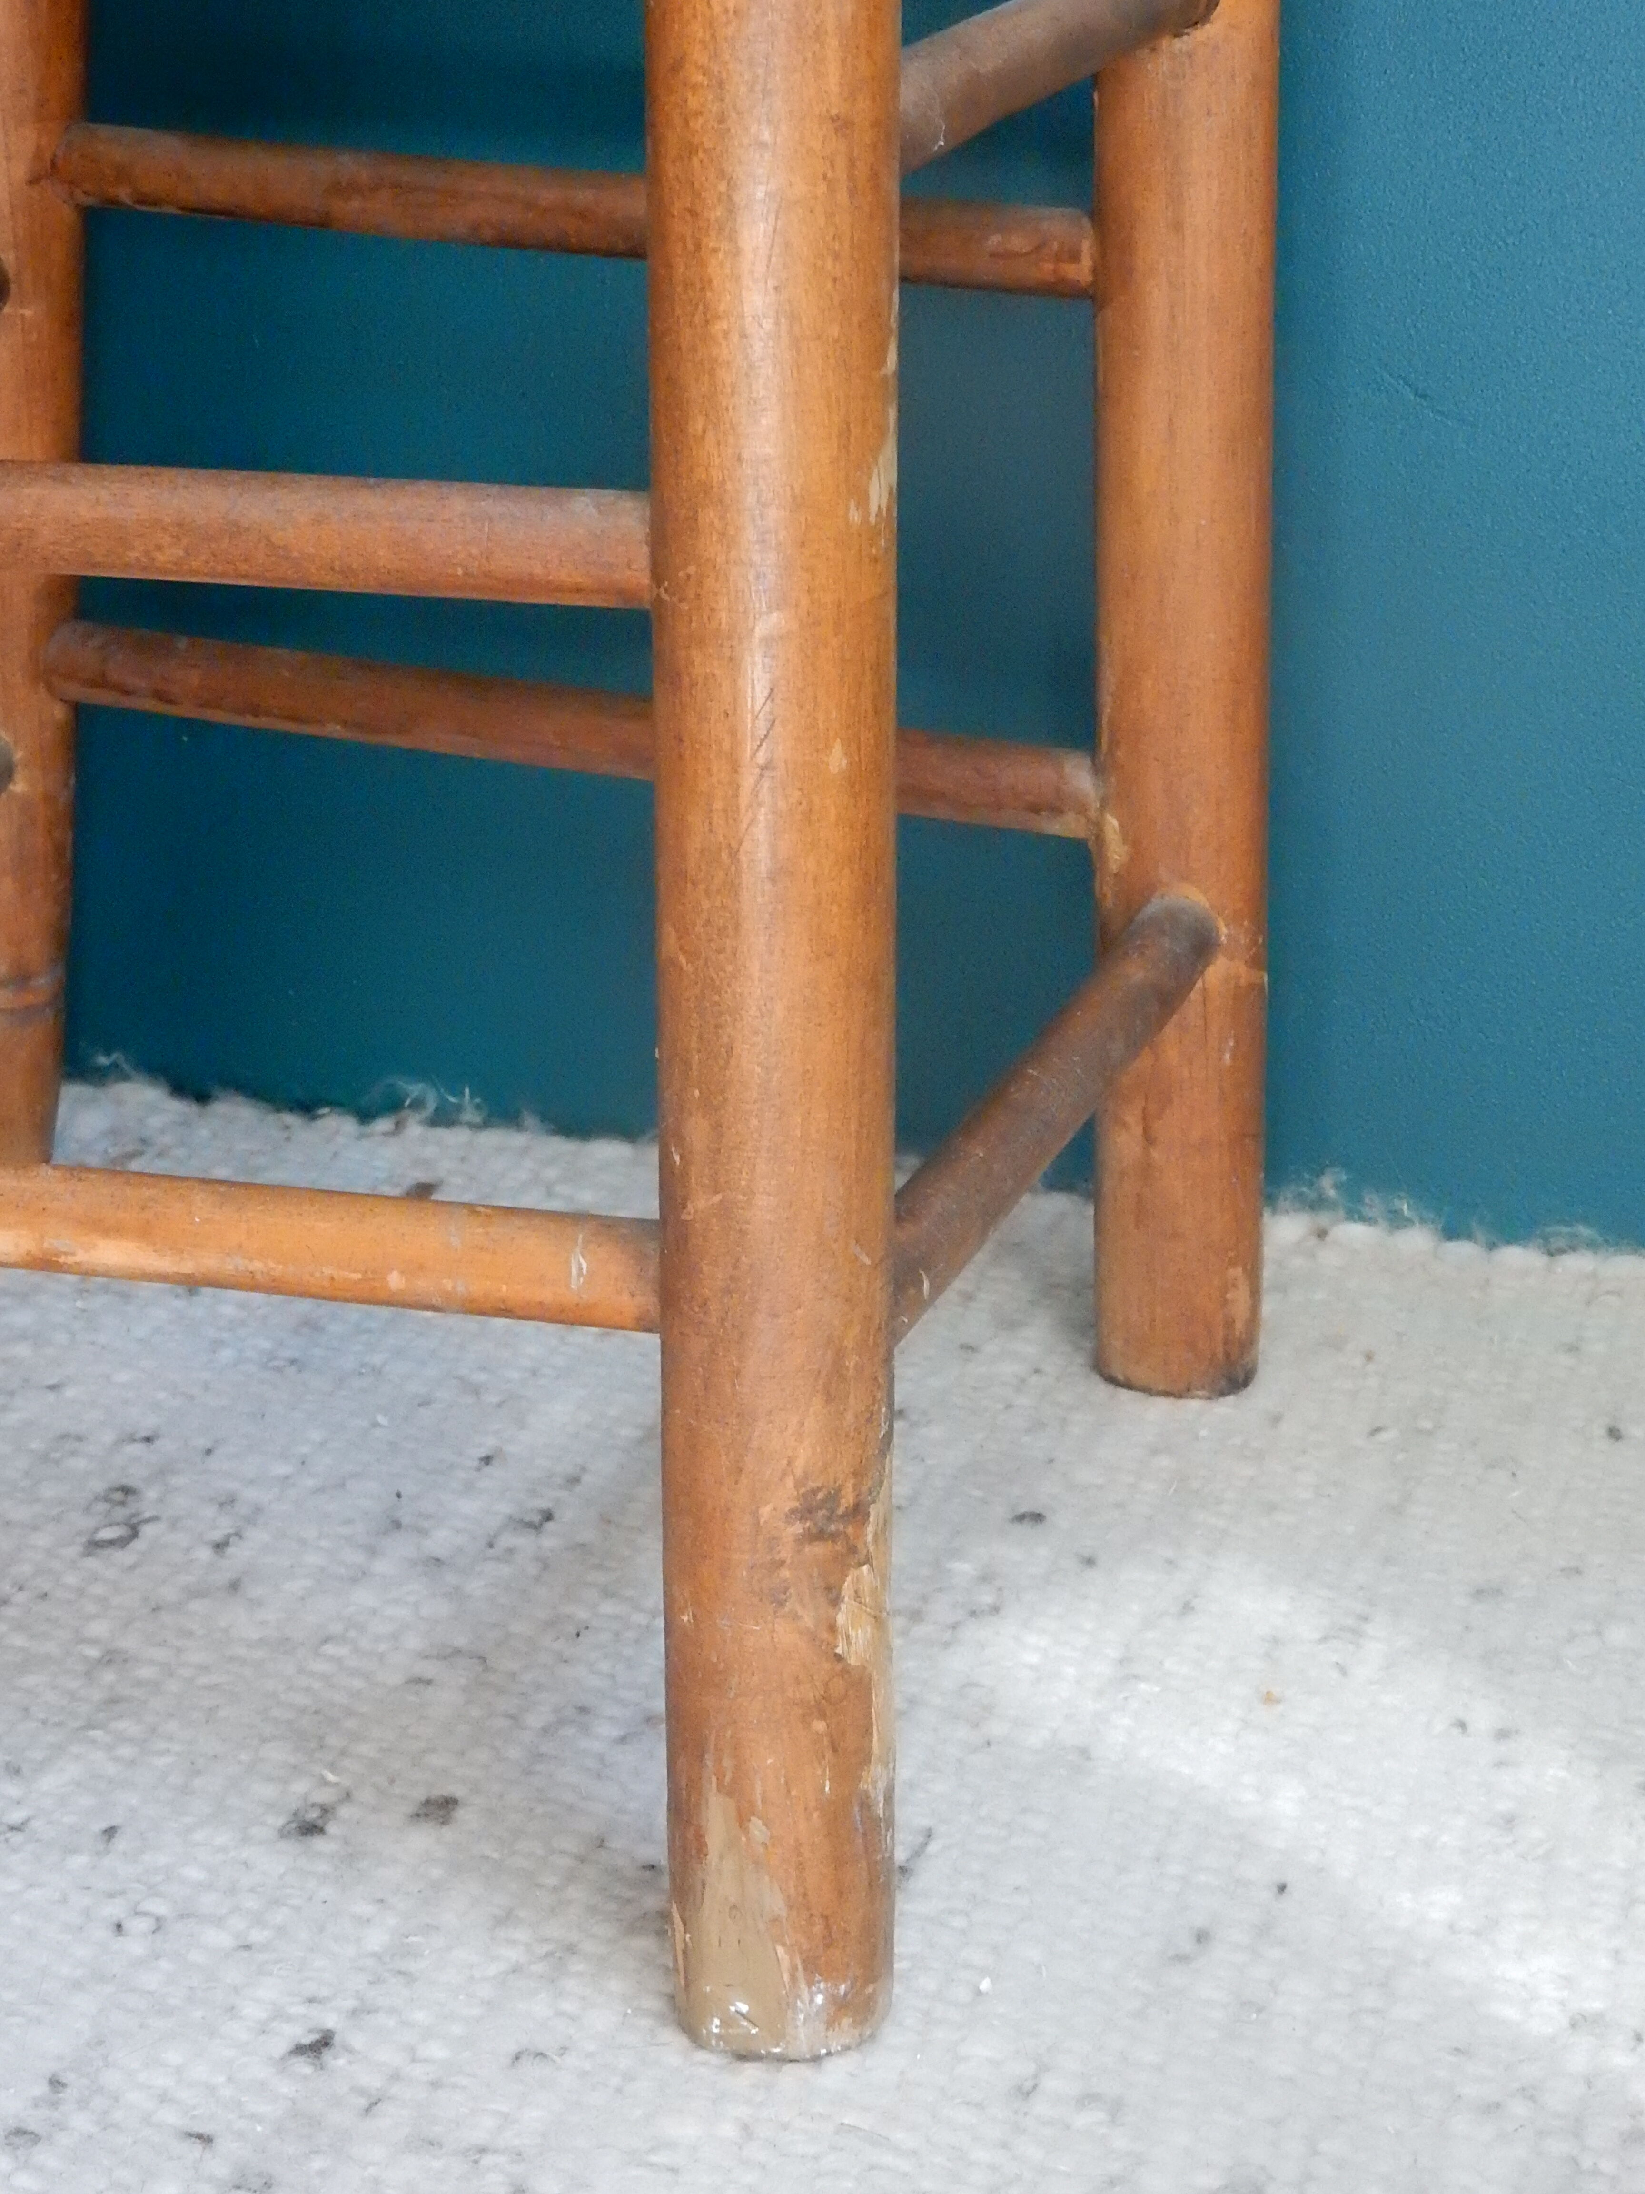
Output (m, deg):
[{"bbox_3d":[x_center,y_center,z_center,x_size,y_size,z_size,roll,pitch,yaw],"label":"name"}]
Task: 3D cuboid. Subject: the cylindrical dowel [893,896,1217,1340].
[{"bbox_3d":[0.041,0.009,0.970,0.021,0.021,0.295,5,19,17],"label":"cylindrical dowel"}]

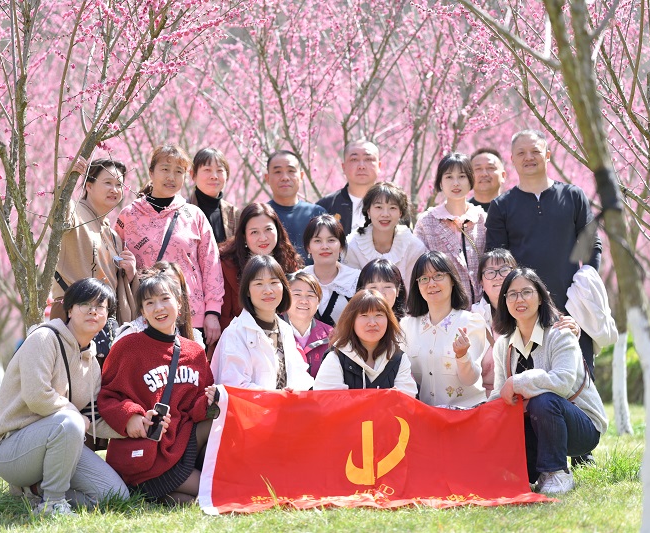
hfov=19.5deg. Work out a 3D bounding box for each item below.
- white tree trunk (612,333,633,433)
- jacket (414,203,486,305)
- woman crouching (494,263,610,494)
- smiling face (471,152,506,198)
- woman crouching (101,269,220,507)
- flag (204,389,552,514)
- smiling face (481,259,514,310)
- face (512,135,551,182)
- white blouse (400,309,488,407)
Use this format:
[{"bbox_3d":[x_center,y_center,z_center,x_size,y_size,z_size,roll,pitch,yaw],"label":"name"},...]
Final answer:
[{"bbox_3d":[2.284,0.898,14.500,0.140,0.780,0.140,-3,-3,0],"label":"white tree trunk"},{"bbox_3d":[0.601,-0.029,9.050,0.410,0.560,0.270,0,-3,-11],"label":"jacket"},{"bbox_3d":[0.951,0.487,8.000,0.480,0.950,0.620,-2,-3,25],"label":"woman crouching"},{"bbox_3d":[0.866,-0.487,10.000,0.175,0.225,0.160,-1,-3,11],"label":"smiling face"},{"bbox_3d":[-0.727,0.529,8.250,0.540,1.000,0.620,1,-2,-22],"label":"woman crouching"},{"bbox_3d":[0.204,0.752,7.800,1.450,0.500,0.280,0,0,-8],"label":"flag"},{"bbox_3d":[0.767,0.062,8.400,0.160,0.215,0.160,-6,0,0],"label":"smiling face"},{"bbox_3d":[1.007,-0.539,9.250,0.175,0.225,0.170,0,0,7],"label":"face"},{"bbox_3d":[0.521,0.400,8.300,0.410,0.460,0.270,0,0,0],"label":"white blouse"}]

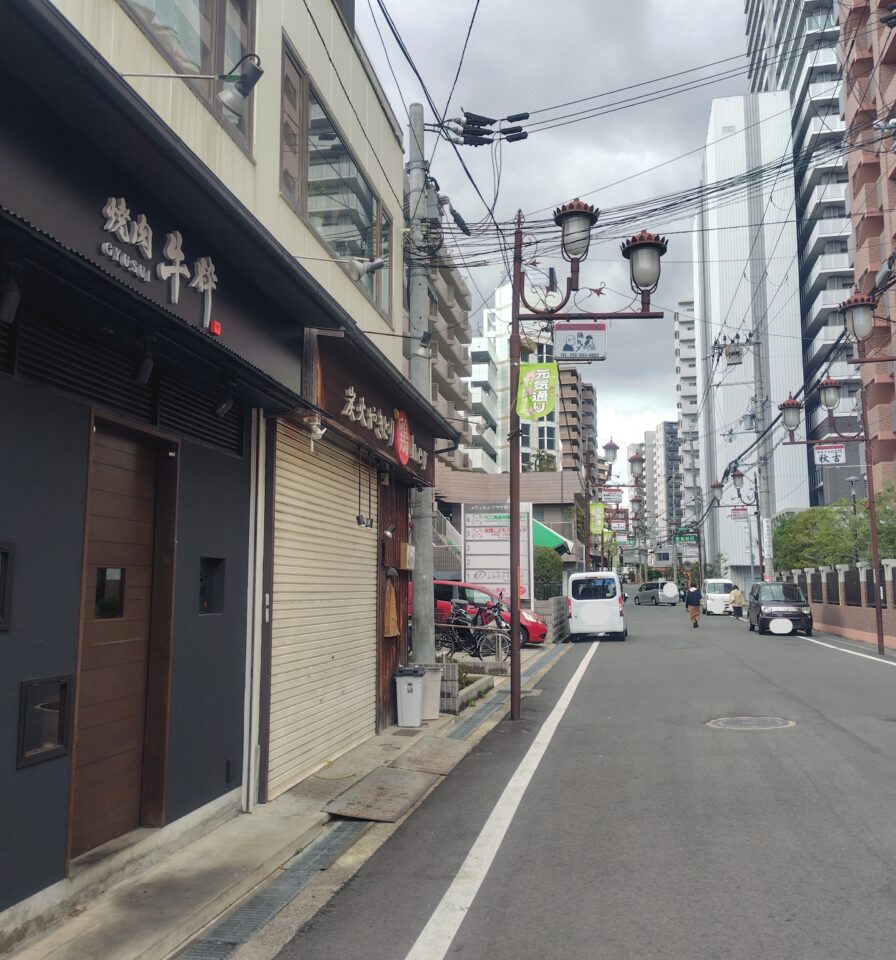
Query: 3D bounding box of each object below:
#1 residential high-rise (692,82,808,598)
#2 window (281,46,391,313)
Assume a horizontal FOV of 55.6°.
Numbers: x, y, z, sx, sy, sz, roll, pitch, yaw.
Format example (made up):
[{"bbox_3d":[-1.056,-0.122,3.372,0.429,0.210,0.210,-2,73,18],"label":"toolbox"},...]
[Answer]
[{"bbox_3d":[28.952,-10.281,83.624,6.400,44.486,24.000,-2,-7,12],"label":"residential high-rise"},{"bbox_3d":[-0.979,-2.660,8.368,0.120,1.343,3.505,-2,-8,11],"label":"window"}]

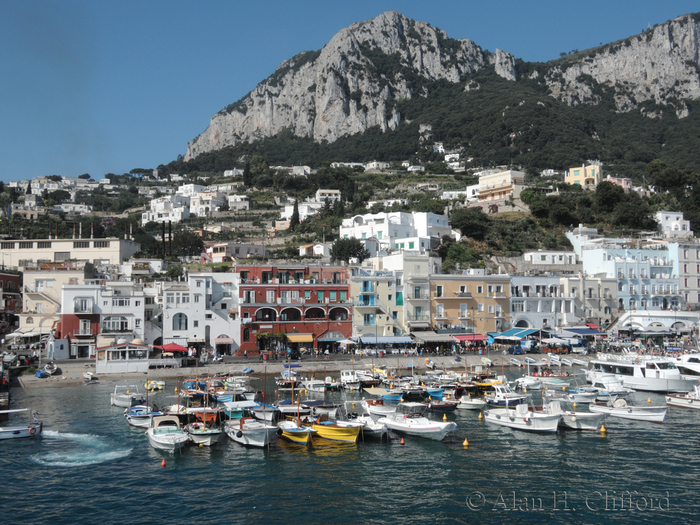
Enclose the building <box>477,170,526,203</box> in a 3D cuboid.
[{"bbox_3d":[55.103,-27.446,257.324,8.000,9.770,16.500,2,-4,-33],"label":"building"}]

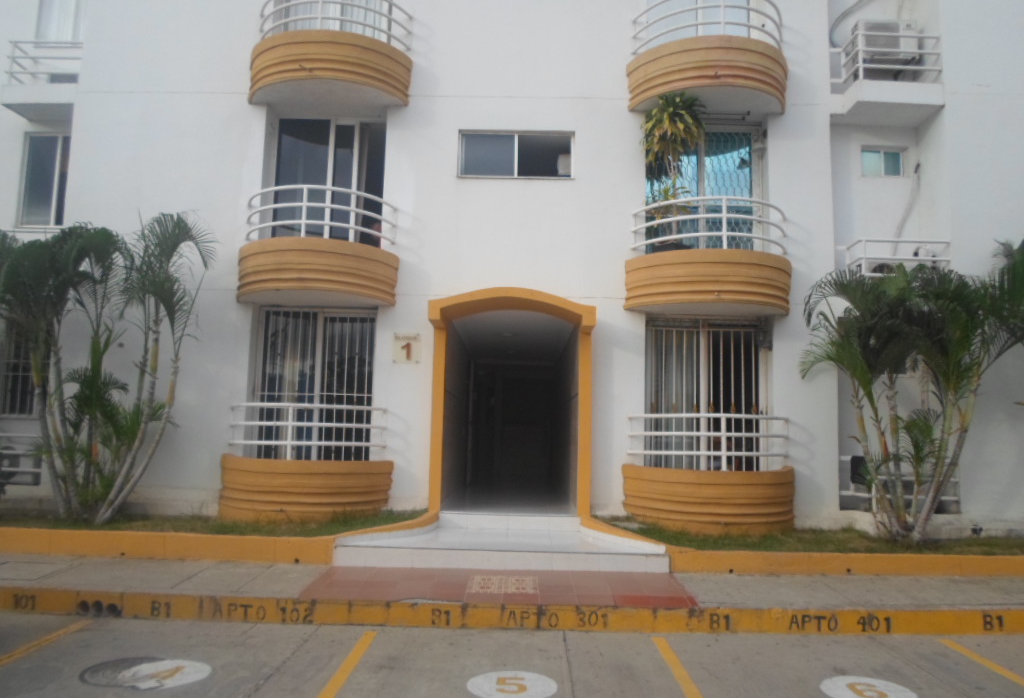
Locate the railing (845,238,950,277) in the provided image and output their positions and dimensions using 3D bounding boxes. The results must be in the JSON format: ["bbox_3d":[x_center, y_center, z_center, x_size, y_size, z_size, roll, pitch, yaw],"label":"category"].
[{"bbox_3d":[5.002,-0.876,9.634,1.193,0.970,0.514,1,-8,1],"label":"railing"}]

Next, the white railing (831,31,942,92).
[{"bbox_3d":[5.060,-3.853,10.023,1.261,0.708,0.466,1,-8,1],"label":"white railing"}]

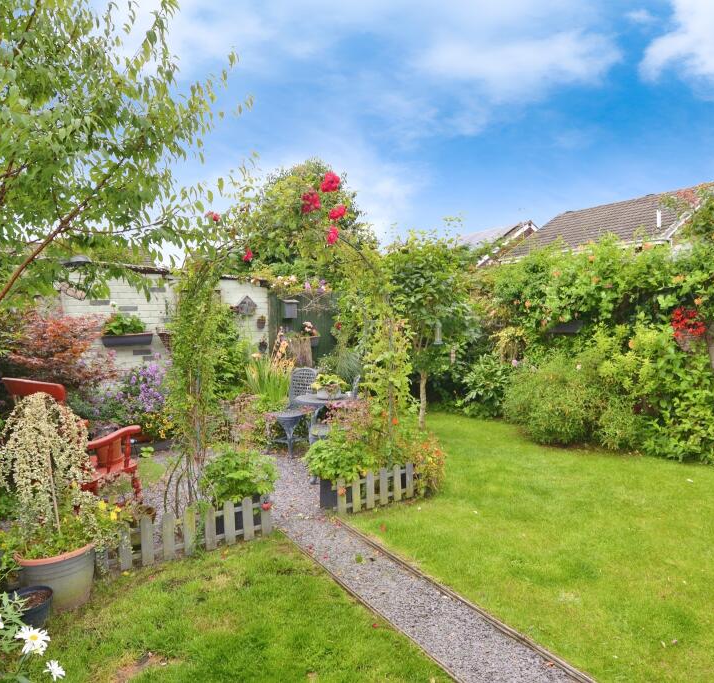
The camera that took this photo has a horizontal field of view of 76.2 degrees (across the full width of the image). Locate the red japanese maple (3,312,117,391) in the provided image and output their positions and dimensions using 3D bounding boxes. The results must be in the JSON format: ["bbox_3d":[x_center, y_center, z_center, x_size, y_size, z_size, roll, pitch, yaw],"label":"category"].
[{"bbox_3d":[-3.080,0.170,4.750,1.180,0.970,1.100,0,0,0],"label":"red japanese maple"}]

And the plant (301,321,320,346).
[{"bbox_3d":[-0.598,-0.103,5.850,0.230,0.330,0.220,-2,3,-6],"label":"plant"}]

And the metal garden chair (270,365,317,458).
[{"bbox_3d":[-0.740,0.820,5.270,0.450,0.920,0.500,0,0,34],"label":"metal garden chair"}]

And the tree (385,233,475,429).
[{"bbox_3d":[1.030,-0.140,6.400,1.200,2.750,1.150,0,0,0],"label":"tree"}]

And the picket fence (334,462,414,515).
[{"bbox_3d":[0.160,1.135,3.550,0.800,0.280,0.050,0,0,-31],"label":"picket fence"}]

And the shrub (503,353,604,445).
[{"bbox_3d":[2.258,0.596,5.341,1.120,0.950,1.050,0,3,23],"label":"shrub"}]

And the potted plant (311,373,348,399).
[{"bbox_3d":[-0.254,0.406,4.200,0.330,0.250,0.310,-2,3,-4],"label":"potted plant"}]

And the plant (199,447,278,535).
[{"bbox_3d":[-0.815,0.995,3.230,0.510,0.530,0.480,-2,3,-15],"label":"plant"}]

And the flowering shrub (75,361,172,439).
[{"bbox_3d":[-2.580,0.640,5.000,0.650,0.850,0.950,0,0,36],"label":"flowering shrub"}]

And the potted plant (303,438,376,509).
[{"bbox_3d":[-0.140,0.990,3.680,0.530,0.530,0.480,0,0,-31],"label":"potted plant"}]

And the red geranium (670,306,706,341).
[{"bbox_3d":[3.776,-0.206,5.200,0.340,0.390,0.370,-1,1,-32],"label":"red geranium"}]

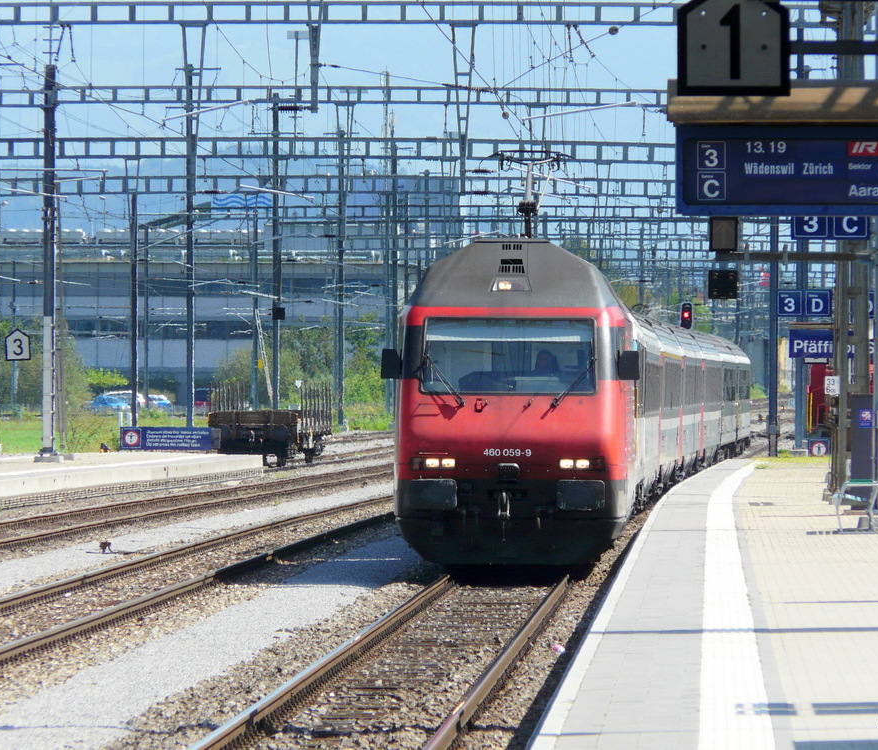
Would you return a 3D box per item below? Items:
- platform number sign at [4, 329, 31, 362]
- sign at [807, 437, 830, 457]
[{"bbox_3d":[-11.375,-0.808,278.000,0.700,0.880,0.050,0,0,-2],"label":"platform number sign"},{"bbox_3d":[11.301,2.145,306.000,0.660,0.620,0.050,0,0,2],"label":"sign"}]

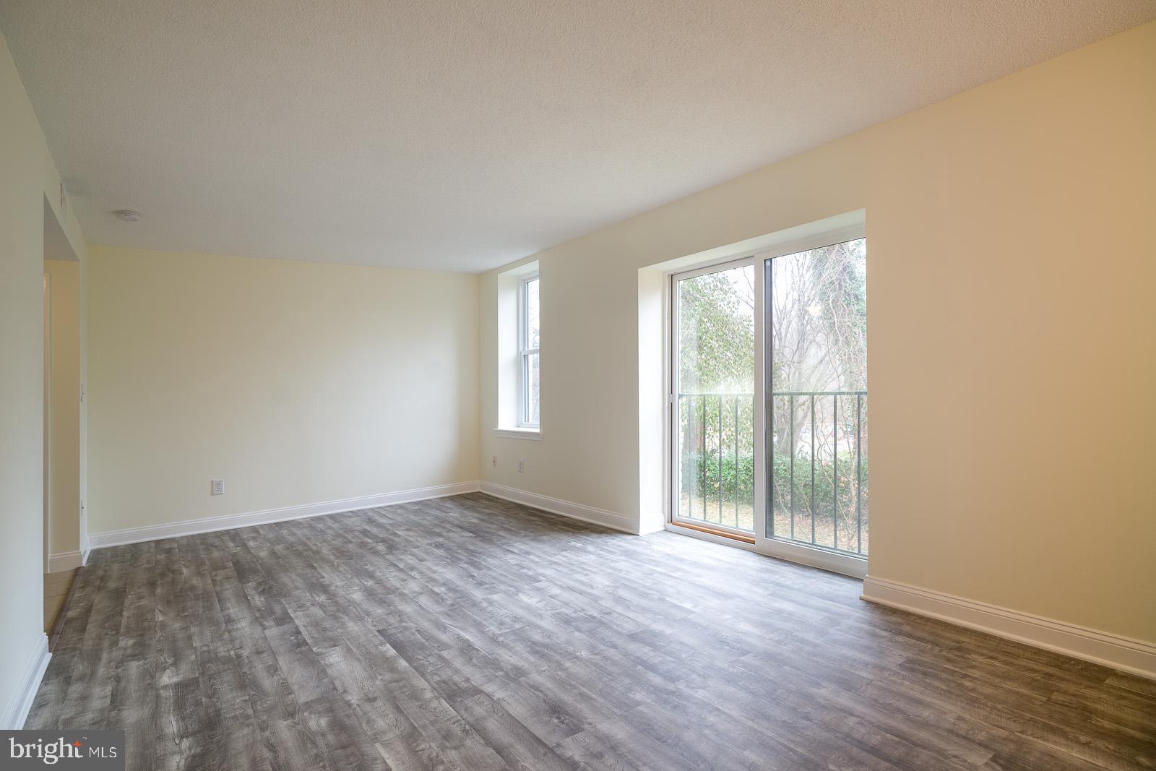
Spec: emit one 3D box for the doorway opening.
[{"bbox_3d":[1.250,0.114,3.919,0.100,2.029,1.712,1,-2,-36],"label":"doorway opening"}]

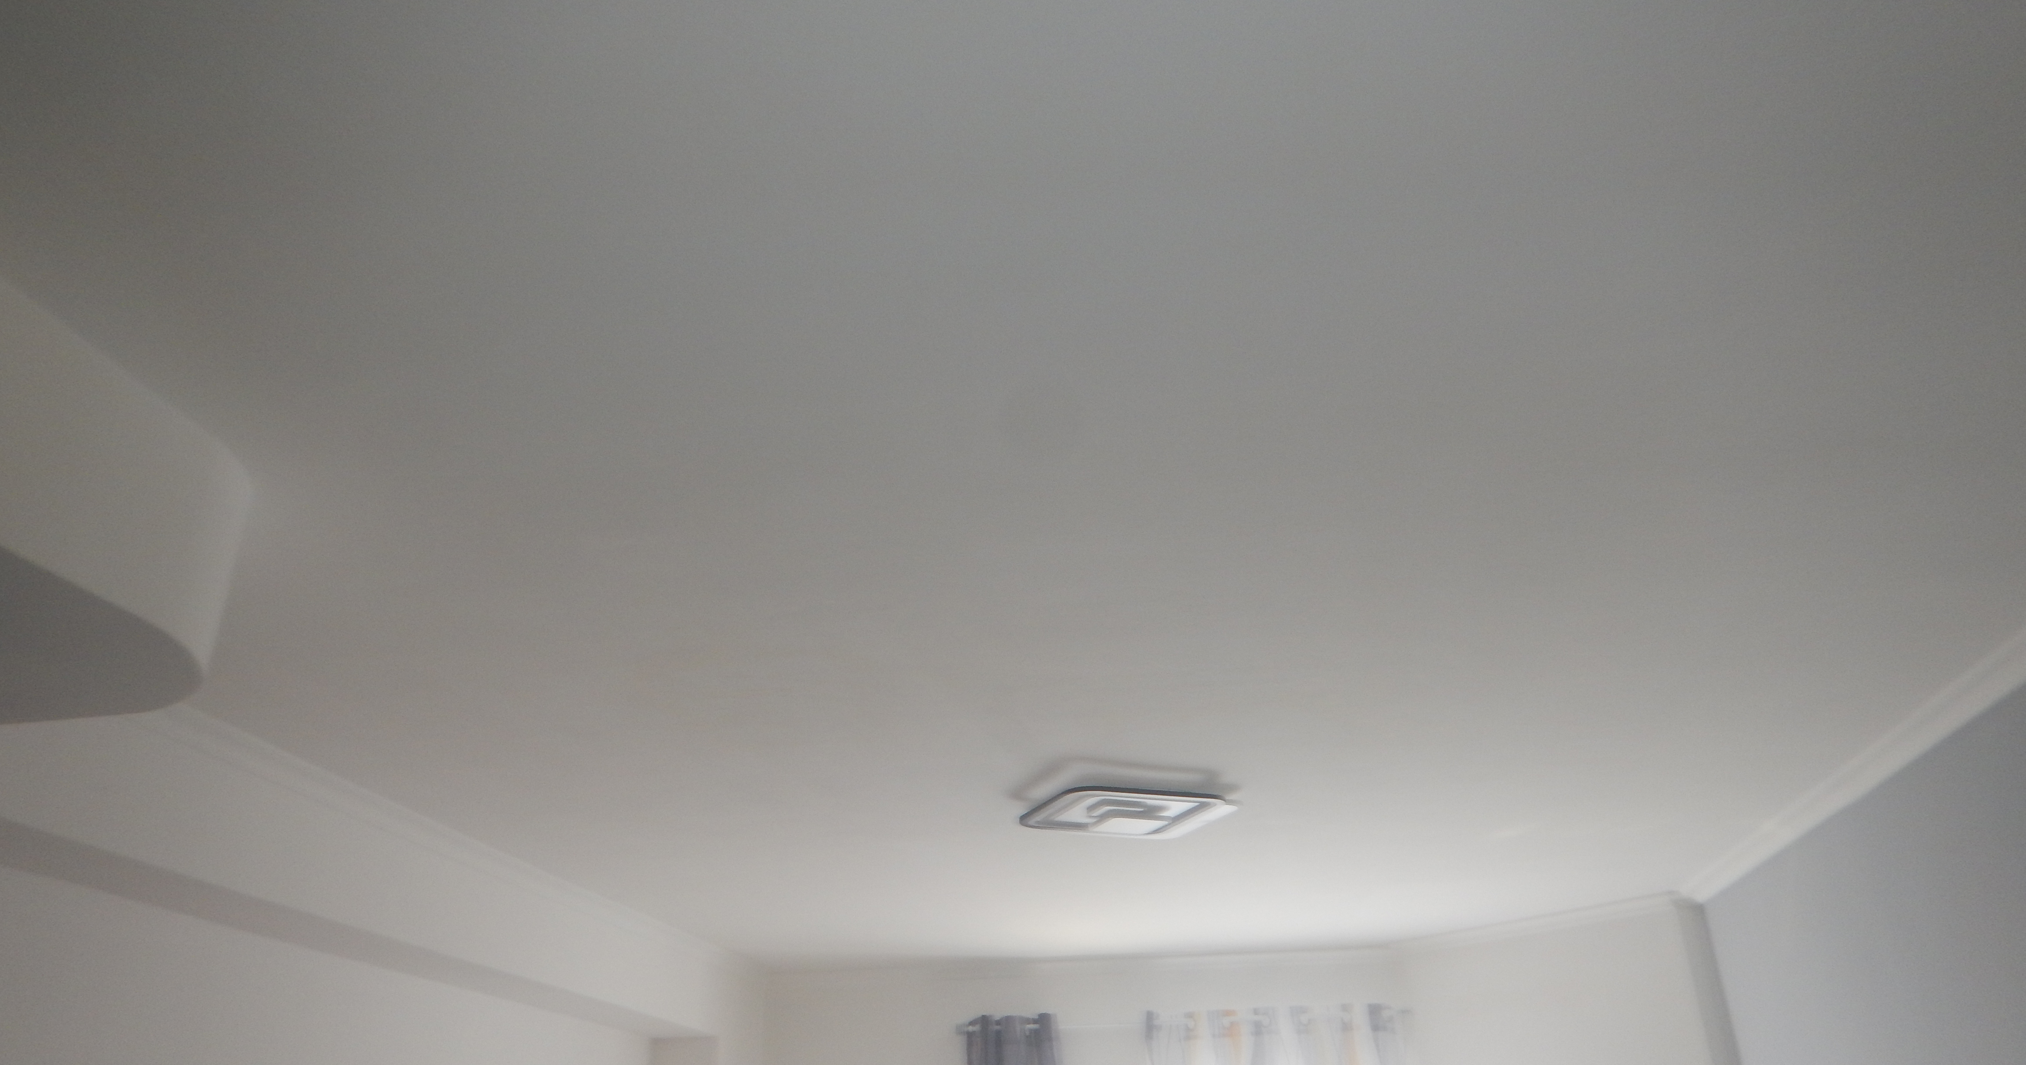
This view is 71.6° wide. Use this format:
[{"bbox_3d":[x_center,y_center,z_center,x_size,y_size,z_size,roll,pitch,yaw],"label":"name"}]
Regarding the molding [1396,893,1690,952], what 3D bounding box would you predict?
[{"bbox_3d":[2.349,1.793,6.342,0.068,0.073,1.440,18,-32,-36],"label":"molding"}]

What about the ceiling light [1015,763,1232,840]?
[{"bbox_3d":[0.317,0.792,4.100,0.490,0.075,0.490,8,-28,-20],"label":"ceiling light"}]

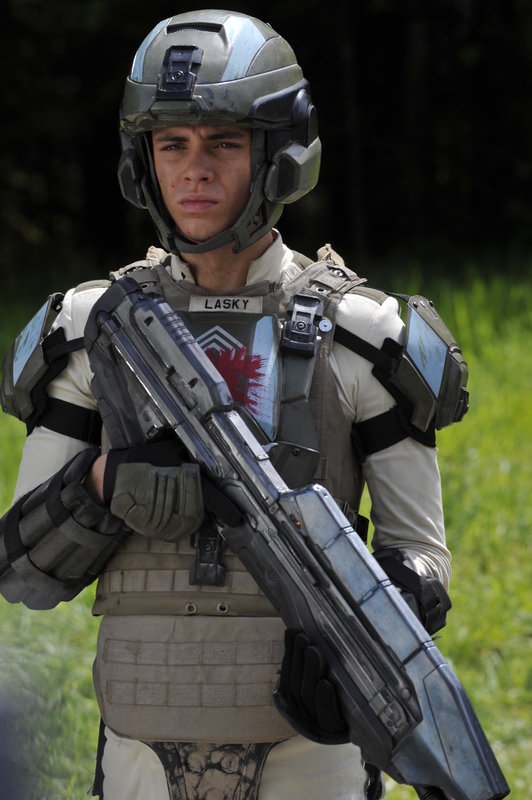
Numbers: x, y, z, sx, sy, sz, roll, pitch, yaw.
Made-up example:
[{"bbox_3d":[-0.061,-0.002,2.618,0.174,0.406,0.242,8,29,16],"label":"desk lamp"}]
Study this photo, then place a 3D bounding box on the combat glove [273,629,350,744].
[{"bbox_3d":[0.055,0.327,4.800,0.100,0.140,0.100,-22,-5,31],"label":"combat glove"}]

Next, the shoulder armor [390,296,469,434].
[{"bbox_3d":[0.191,-0.044,4.970,0.080,0.165,0.140,-18,3,25],"label":"shoulder armor"}]

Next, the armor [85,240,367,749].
[{"bbox_3d":[-0.041,0.115,5.010,0.335,0.580,0.290,0,2,12],"label":"armor"}]

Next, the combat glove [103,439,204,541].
[{"bbox_3d":[-0.126,0.102,4.800,0.125,0.115,0.110,1,2,21],"label":"combat glove"}]

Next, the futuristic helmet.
[{"bbox_3d":[-0.054,-0.318,5.000,0.245,0.280,0.275,0,7,19],"label":"futuristic helmet"}]

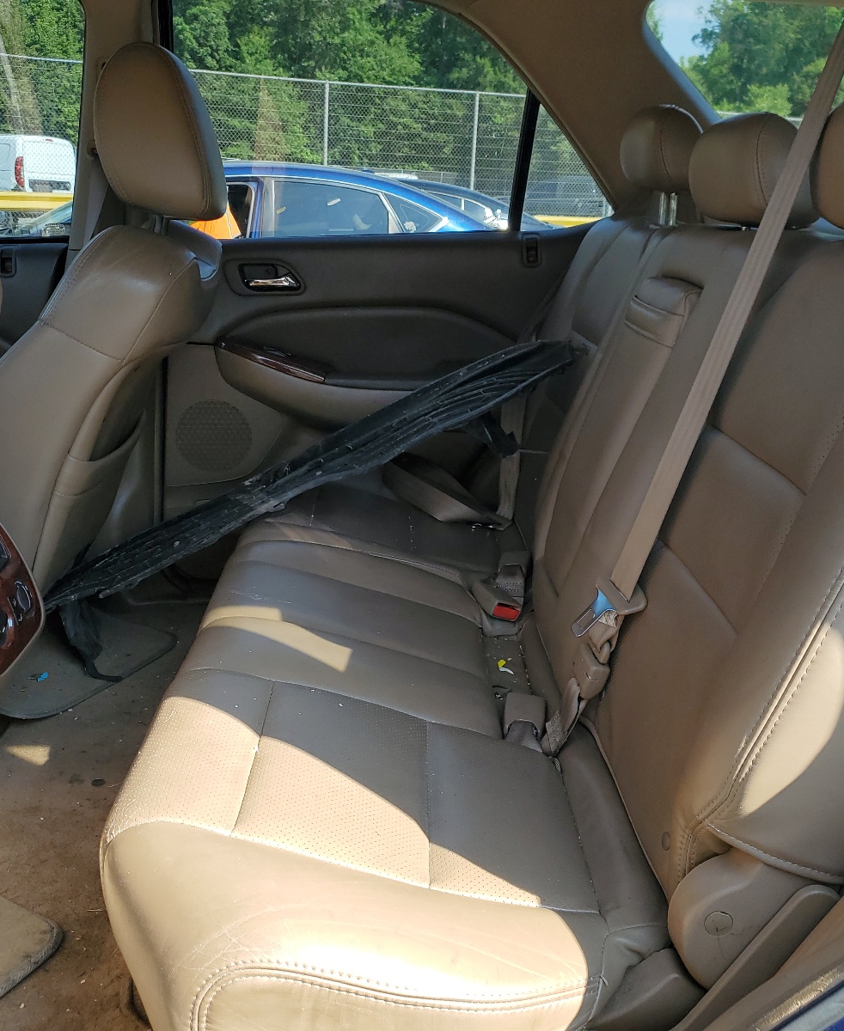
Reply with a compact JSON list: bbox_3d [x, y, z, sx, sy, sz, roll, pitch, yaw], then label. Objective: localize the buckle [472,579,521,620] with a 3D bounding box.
[{"bbox_3d":[0.110,0.126,1.513,0.042,0.028,0.068,-11,36,-31],"label":"buckle"}]

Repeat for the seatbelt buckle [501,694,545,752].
[{"bbox_3d":[0.112,0.221,1.134,0.043,0.027,0.070,8,34,8],"label":"seatbelt buckle"}]

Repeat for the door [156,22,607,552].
[{"bbox_3d":[-0.074,-0.452,2.146,0.980,1.200,0.220,1,16,-2],"label":"door"}]

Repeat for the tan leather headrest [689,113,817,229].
[{"bbox_3d":[0.416,-0.442,1.332,0.115,0.148,0.245,1,16,-2],"label":"tan leather headrest"}]

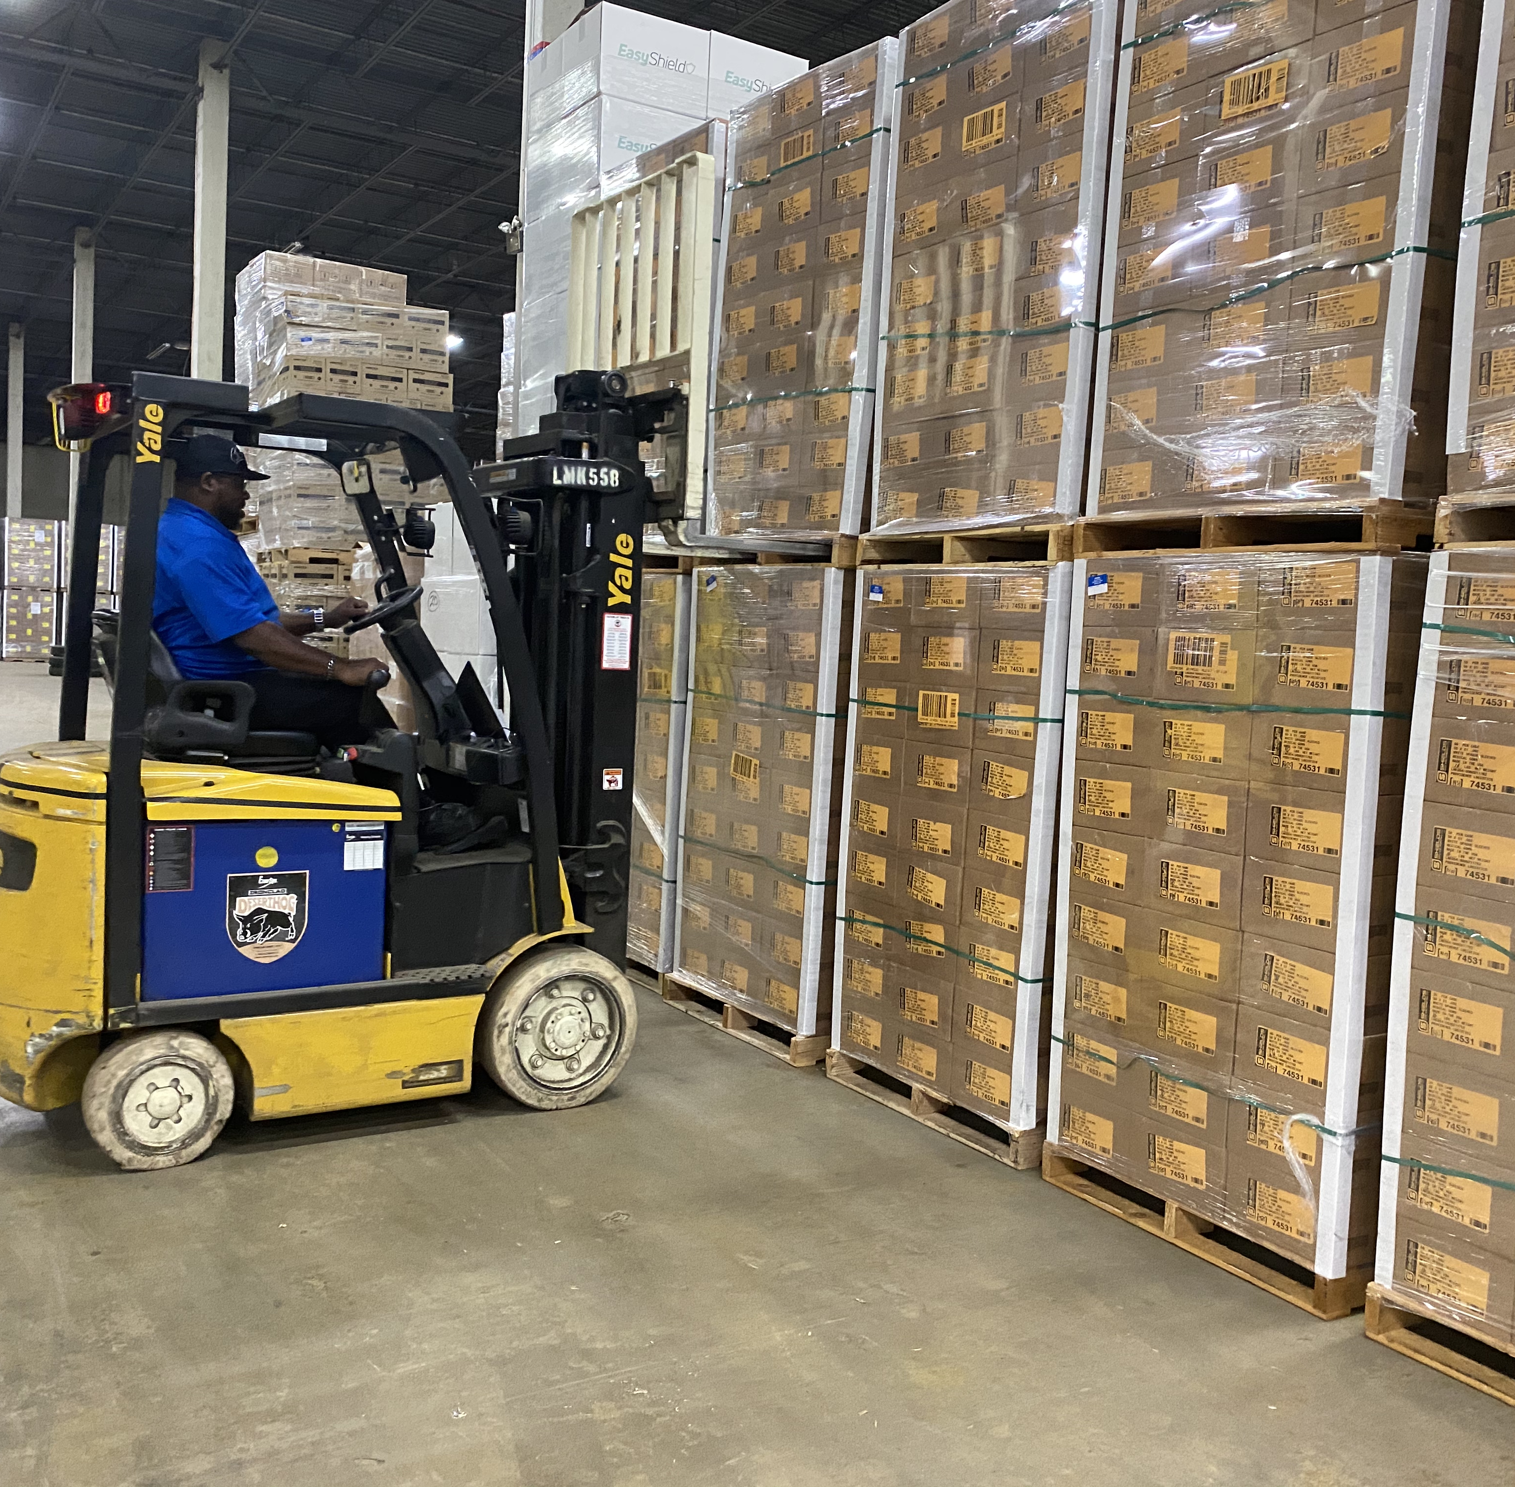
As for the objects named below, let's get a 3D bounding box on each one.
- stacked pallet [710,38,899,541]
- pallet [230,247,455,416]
[{"bbox_3d":[0.629,-1.615,5.989,1.219,1.770,1.026,0,5,-34],"label":"stacked pallet"},{"bbox_3d":[-3.046,-2.329,11.320,1.240,2.030,1.100,0,5,-32],"label":"pallet"}]

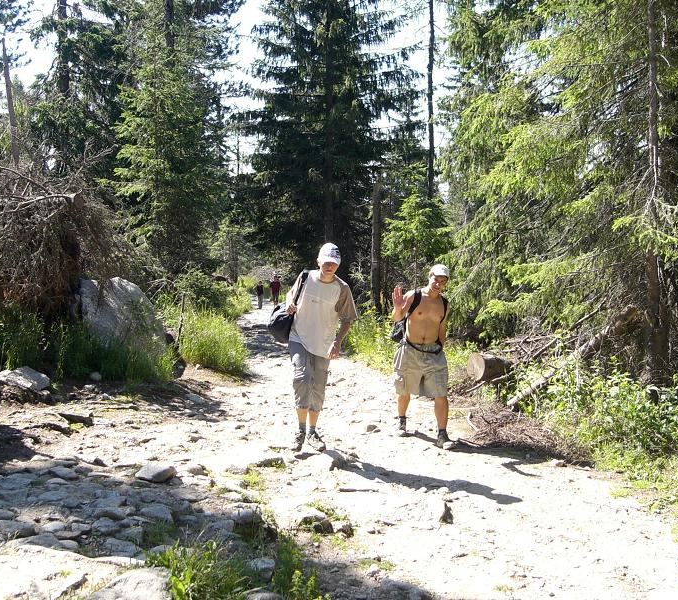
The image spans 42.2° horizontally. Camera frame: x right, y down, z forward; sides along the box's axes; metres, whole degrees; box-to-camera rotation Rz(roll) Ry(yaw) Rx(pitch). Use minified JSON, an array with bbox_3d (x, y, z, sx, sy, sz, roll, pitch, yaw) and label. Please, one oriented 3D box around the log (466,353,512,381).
[{"bbox_3d":[2.076,0.900,11.800,0.850,0.390,0.390,0,0,-29],"label":"log"}]

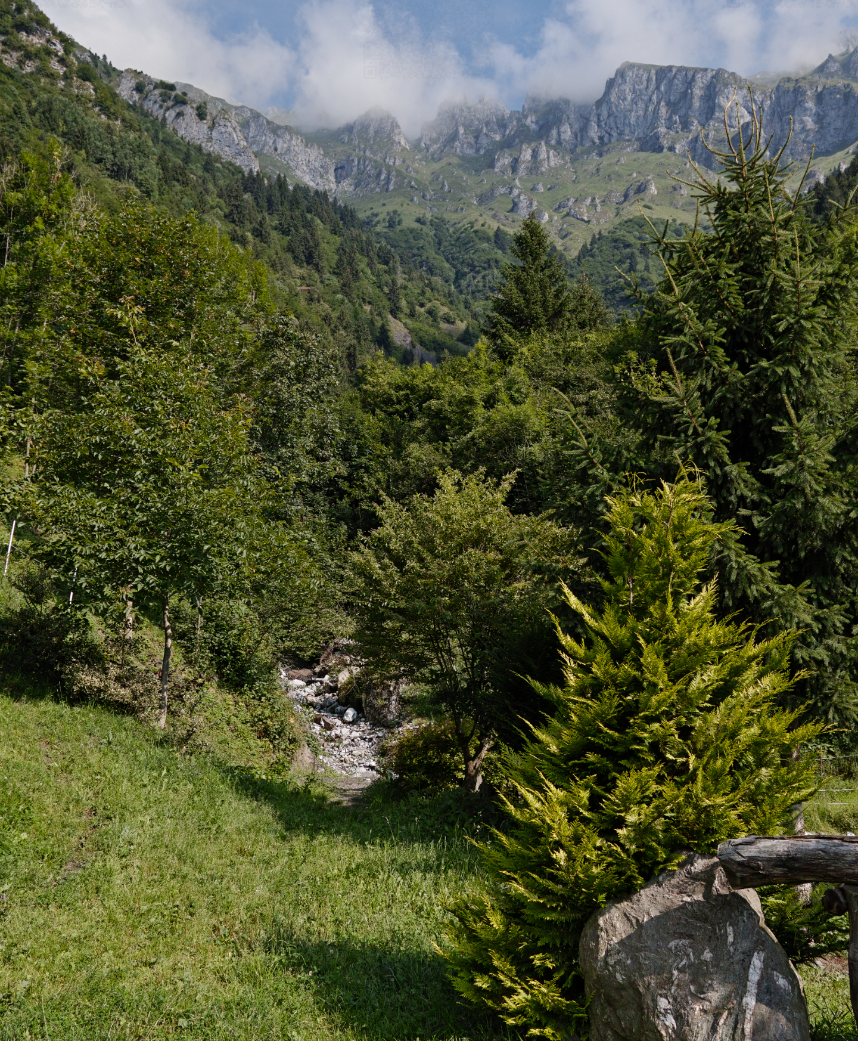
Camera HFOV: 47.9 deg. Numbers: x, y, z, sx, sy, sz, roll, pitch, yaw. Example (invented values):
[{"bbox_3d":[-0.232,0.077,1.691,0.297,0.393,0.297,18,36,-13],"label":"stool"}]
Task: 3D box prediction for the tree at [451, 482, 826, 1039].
[{"bbox_3d":[0.872,0.919,4.450,1.648,2.334,1.598,0,-11,0],"label":"tree"}]

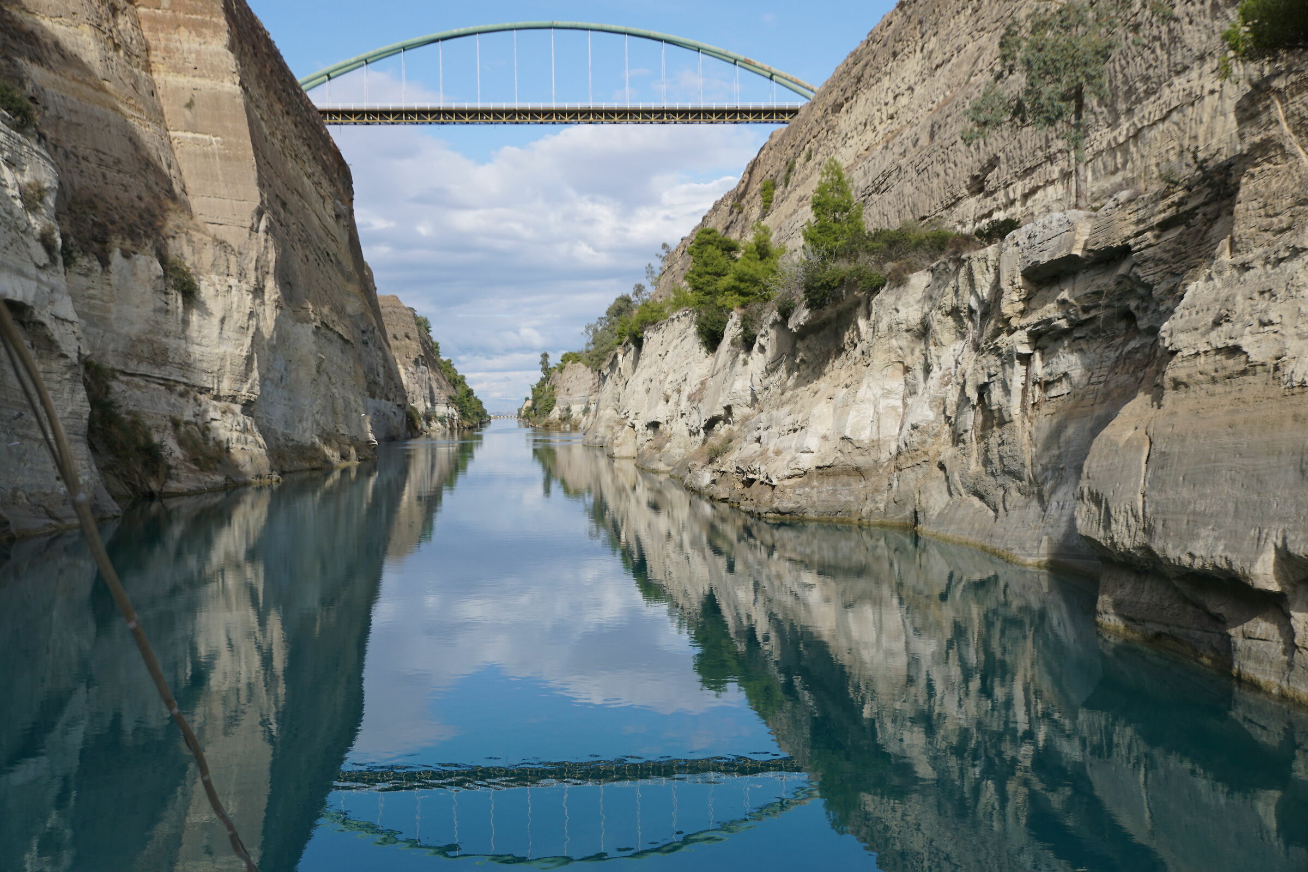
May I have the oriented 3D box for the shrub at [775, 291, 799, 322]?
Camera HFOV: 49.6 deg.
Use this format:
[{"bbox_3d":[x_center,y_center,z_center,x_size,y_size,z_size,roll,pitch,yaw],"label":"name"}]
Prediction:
[{"bbox_3d":[6.520,-6.340,69.500,1.150,1.550,1.200,-1,1,3],"label":"shrub"}]

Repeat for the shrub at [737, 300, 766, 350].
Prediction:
[{"bbox_3d":[5.410,-6.140,78.500,1.590,2.770,1.600,-1,1,3],"label":"shrub"}]

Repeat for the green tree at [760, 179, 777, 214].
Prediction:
[{"bbox_3d":[12.820,-26.780,158.000,1.820,3.880,1.900,-1,1,3],"label":"green tree"}]

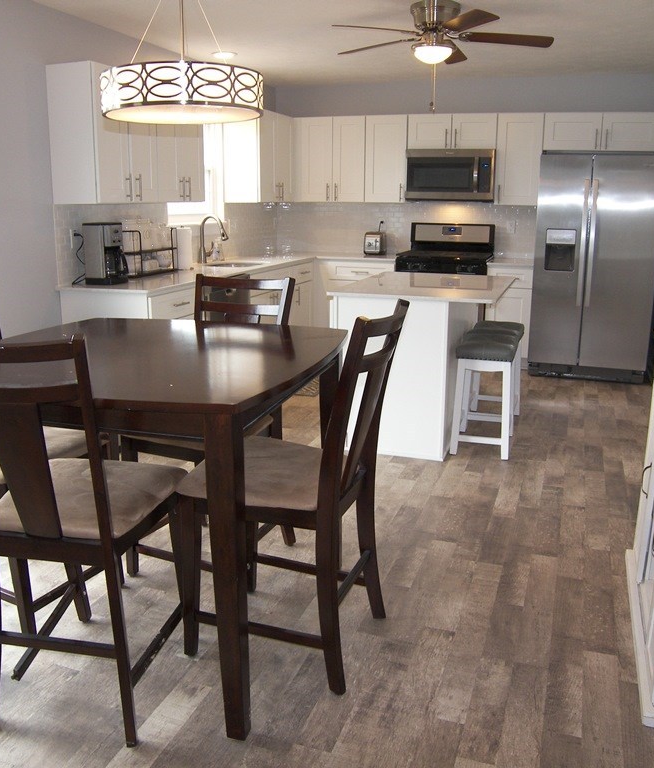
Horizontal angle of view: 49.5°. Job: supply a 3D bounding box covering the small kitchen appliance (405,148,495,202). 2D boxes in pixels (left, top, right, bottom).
[{"bbox_3d":[1.129,-1.867,6.388,0.775,0.434,0.406,5,15,19],"label":"small kitchen appliance"}]

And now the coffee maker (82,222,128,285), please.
[{"bbox_3d":[-1.319,-0.776,4.236,0.220,0.354,0.185,5,15,18],"label":"coffee maker"}]

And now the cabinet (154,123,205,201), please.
[{"bbox_3d":[-1.153,-1.628,4.868,0.327,0.753,0.648,5,15,19],"label":"cabinet"}]

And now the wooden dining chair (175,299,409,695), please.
[{"bbox_3d":[-0.107,0.305,2.208,0.589,1.104,0.475,5,15,19],"label":"wooden dining chair"}]

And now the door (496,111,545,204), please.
[{"bbox_3d":[1.632,-1.922,6.067,0.382,0.753,0.040,5,15,19],"label":"door"}]

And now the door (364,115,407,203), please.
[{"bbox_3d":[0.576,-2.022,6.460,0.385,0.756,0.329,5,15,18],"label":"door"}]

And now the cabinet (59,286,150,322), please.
[{"bbox_3d":[-1.221,-0.208,4.609,0.615,0.881,0.643,5,15,19],"label":"cabinet"}]

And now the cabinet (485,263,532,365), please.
[{"bbox_3d":[1.605,-0.632,6.274,0.374,0.914,0.640,5,15,18],"label":"cabinet"}]

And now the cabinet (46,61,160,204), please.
[{"bbox_3d":[-1.301,-1.432,4.159,0.314,0.756,0.602,5,15,18],"label":"cabinet"}]

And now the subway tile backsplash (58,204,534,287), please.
[{"bbox_3d":[0.143,-1.109,5.336,2.565,0.495,3.338,5,15,19],"label":"subway tile backsplash"}]

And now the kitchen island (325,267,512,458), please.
[{"bbox_3d":[0.602,-0.143,4.316,0.896,0.924,1.208,5,15,19],"label":"kitchen island"}]

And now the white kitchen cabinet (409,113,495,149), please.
[{"bbox_3d":[1.138,-2.232,6.335,0.776,0.292,0.327,5,15,19],"label":"white kitchen cabinet"}]

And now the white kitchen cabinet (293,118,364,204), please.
[{"bbox_3d":[0.073,-2.069,6.624,0.682,0.756,0.329,5,15,18],"label":"white kitchen cabinet"}]

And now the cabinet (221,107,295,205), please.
[{"bbox_3d":[-0.579,-1.976,6.250,0.314,0.756,0.822,5,15,18],"label":"cabinet"}]

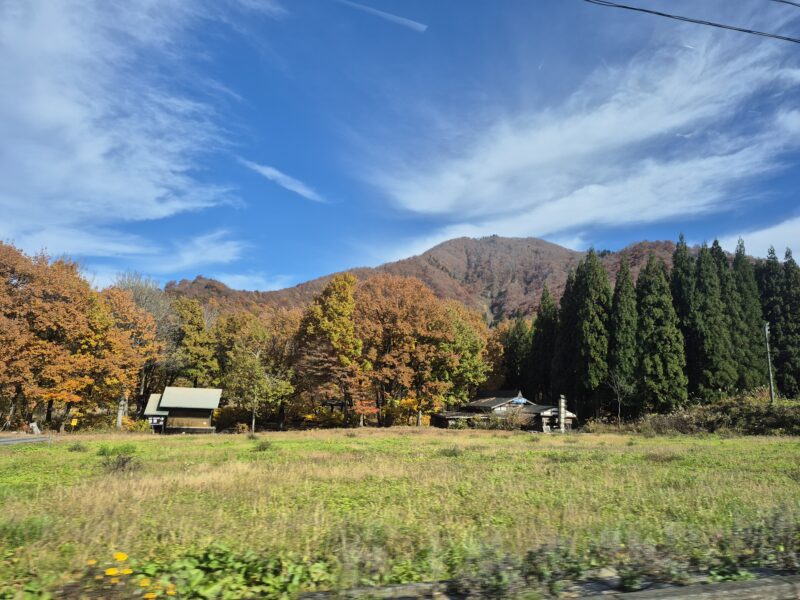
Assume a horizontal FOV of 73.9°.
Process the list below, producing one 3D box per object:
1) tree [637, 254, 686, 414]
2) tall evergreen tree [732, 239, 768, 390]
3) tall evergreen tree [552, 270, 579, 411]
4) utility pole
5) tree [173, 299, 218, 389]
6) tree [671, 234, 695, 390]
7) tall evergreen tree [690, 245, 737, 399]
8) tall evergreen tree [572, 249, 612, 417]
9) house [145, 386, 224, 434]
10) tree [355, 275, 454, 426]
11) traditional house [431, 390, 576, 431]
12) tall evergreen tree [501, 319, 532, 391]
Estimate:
[{"bbox_3d":[31.695,4.342,65.076,6.600,20.540,6.600,-4,-12,26],"label":"tree"},{"bbox_3d":[56.026,2.709,85.853,6.006,25.981,6.006,-5,-10,33],"label":"tall evergreen tree"},{"bbox_3d":[24.467,6.275,74.271,5.200,21.420,5.200,-3,-12,18],"label":"tall evergreen tree"},{"bbox_3d":[43.511,7.407,62.681,0.400,9.547,0.400,-6,-10,34],"label":"utility pole"},{"bbox_3d":[-27.974,8.187,73.251,6.231,17.535,6.231,3,-9,-21],"label":"tree"},{"bbox_3d":[38.222,3.142,69.909,5.200,24.540,5.200,-5,-13,28],"label":"tree"},{"bbox_3d":[46.448,3.272,79.696,6.310,23.785,6.310,-5,-9,30],"label":"tall evergreen tree"},{"bbox_3d":[26.144,4.428,70.803,5.800,23.440,5.800,-3,-12,20],"label":"tall evergreen tree"},{"bbox_3d":[-19.291,9.769,47.396,6.200,4.150,4.000,3,-11,-11],"label":"house"},{"bbox_3d":[0.832,6.457,69.420,12.794,19.915,11.515,0,-8,1],"label":"tree"},{"bbox_3d":[13.437,14.345,69.000,16.500,5.000,9.000,3,-9,-18],"label":"traditional house"},{"bbox_3d":[18.786,11.174,85.426,5.300,16.600,5.300,-2,-11,12],"label":"tall evergreen tree"}]

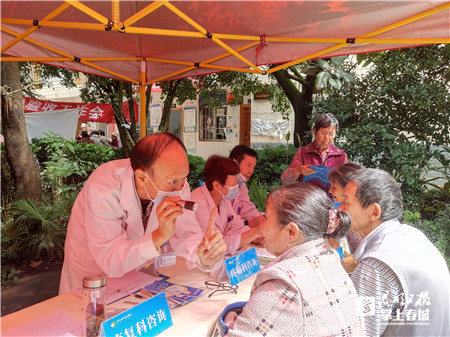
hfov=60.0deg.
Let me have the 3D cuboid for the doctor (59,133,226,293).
[{"bbox_3d":[-0.260,0.560,1.380,0.660,1.310,0.560,1,2,35],"label":"doctor"}]

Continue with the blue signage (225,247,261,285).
[{"bbox_3d":[0.066,0.397,1.610,0.064,0.095,0.255,1,2,30],"label":"blue signage"}]

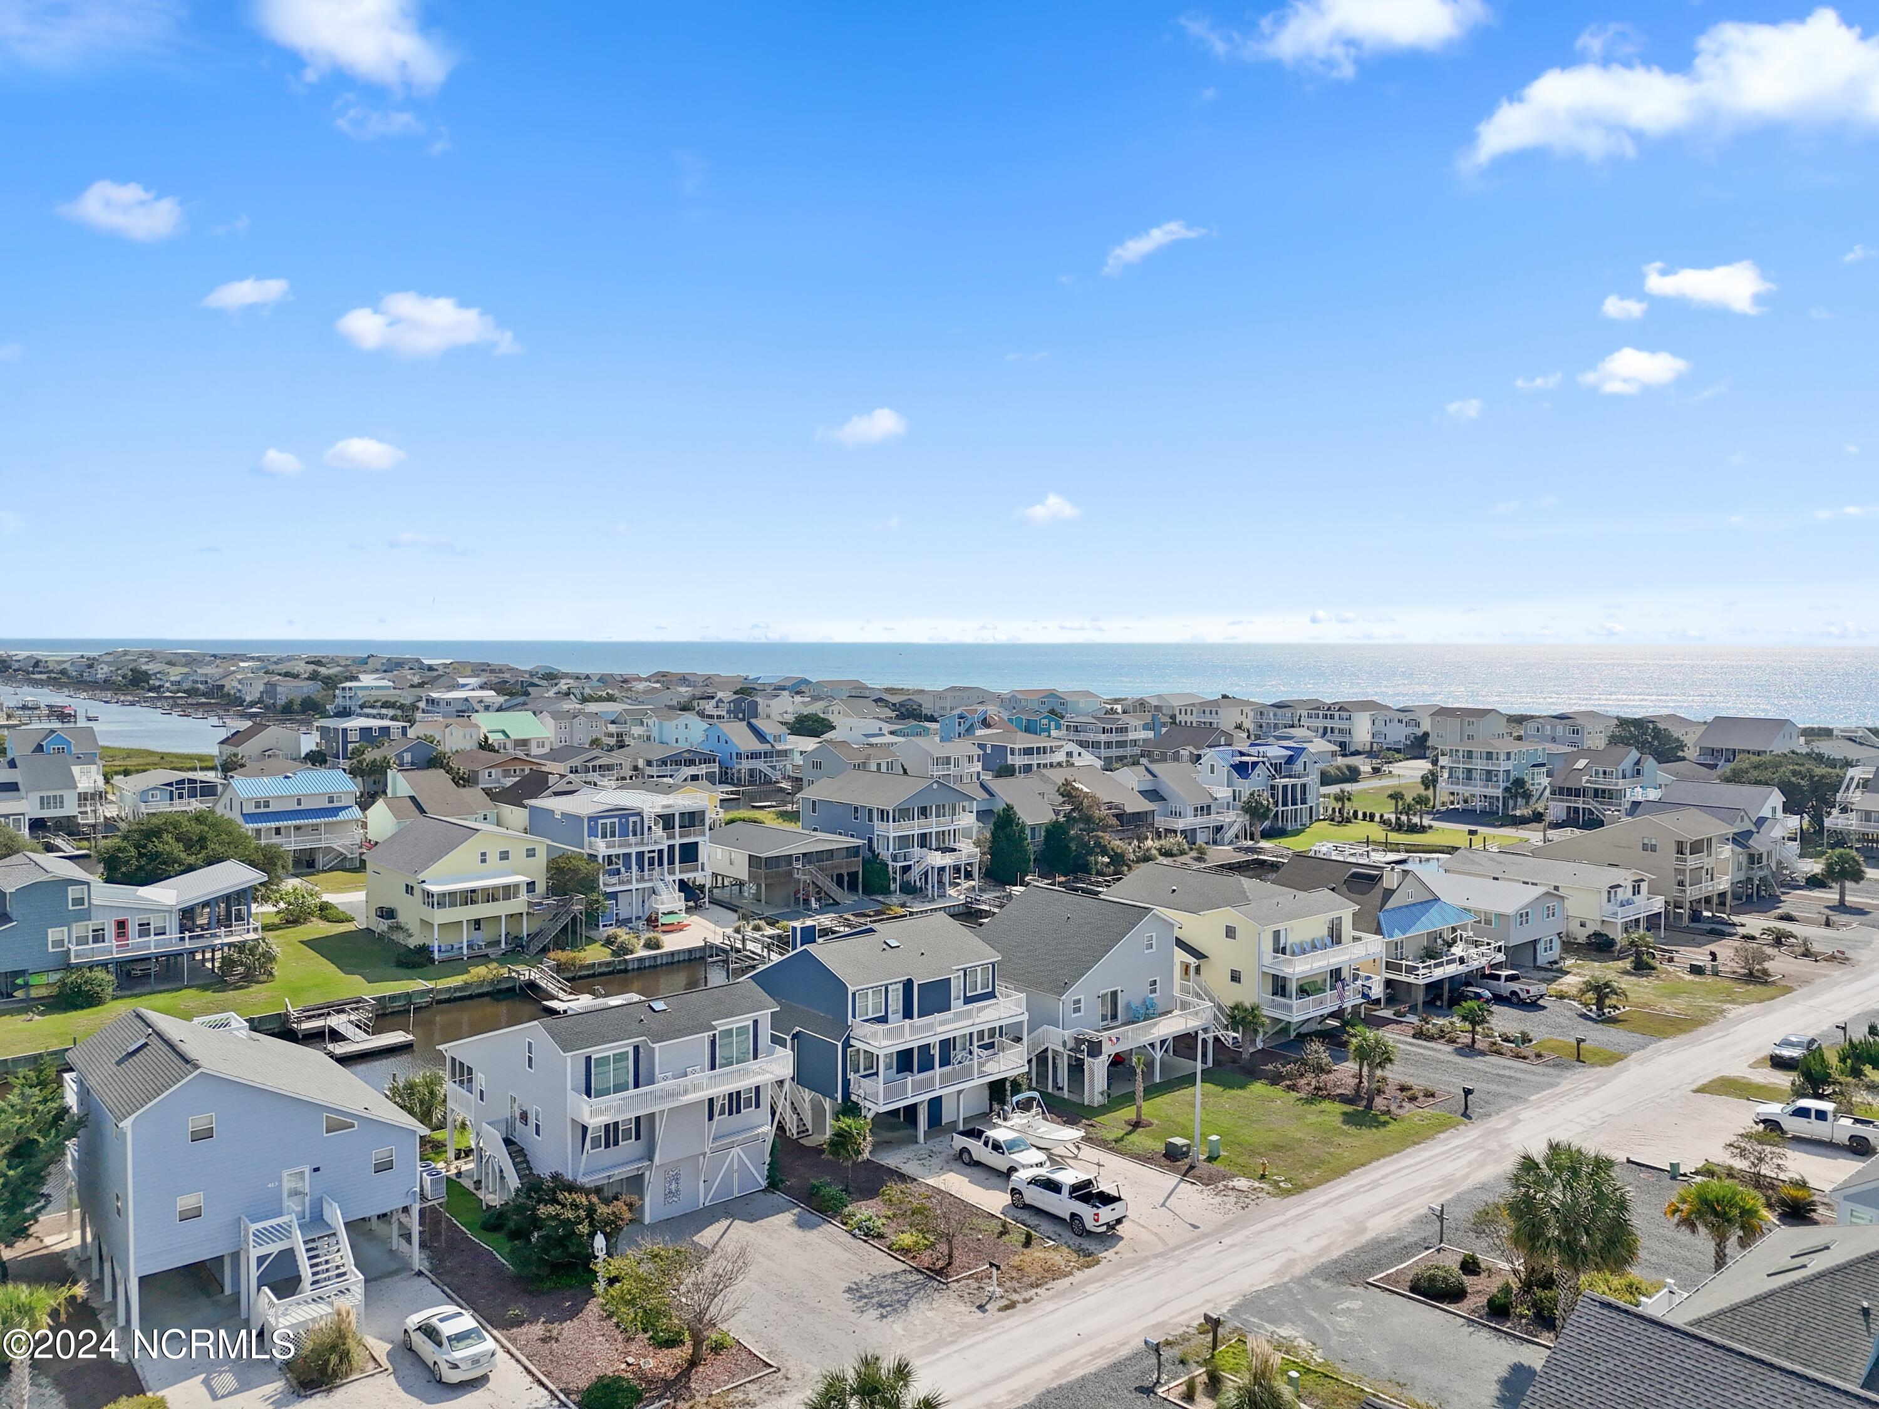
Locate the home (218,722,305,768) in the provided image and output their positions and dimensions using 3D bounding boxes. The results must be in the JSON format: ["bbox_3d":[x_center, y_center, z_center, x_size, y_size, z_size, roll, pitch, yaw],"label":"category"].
[{"bbox_3d":[-139.440,8.346,267.683,13.060,8.600,11.740,3,4,45],"label":"home"}]

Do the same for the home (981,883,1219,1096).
[{"bbox_3d":[8.113,17.248,81.013,10.700,9.500,14.100,-2,4,-41],"label":"home"}]

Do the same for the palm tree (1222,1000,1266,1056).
[{"bbox_3d":[19.131,20.287,81.125,2.800,3.500,2.800,0,3,0],"label":"palm tree"}]

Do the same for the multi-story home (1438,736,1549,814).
[{"bbox_3d":[83.679,10.596,197.376,14.300,10.500,10.500,-2,4,-40],"label":"multi-story home"}]

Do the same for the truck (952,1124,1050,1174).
[{"bbox_3d":[3.077,22.375,65.475,5.220,1.770,1.850,3,4,42],"label":"truck"}]

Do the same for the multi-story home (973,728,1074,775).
[{"bbox_3d":[14.761,9.505,260.212,14.500,7.700,18.600,-2,4,-39],"label":"multi-story home"}]

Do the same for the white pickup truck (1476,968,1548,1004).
[{"bbox_3d":[41.273,20.439,95.320,2.100,1.940,5.900,-2,3,-31],"label":"white pickup truck"}]

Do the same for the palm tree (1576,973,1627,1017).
[{"bbox_3d":[46.397,20.302,91.328,3.500,2.650,3.500,-2,4,-40],"label":"palm tree"}]

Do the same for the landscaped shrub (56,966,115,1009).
[{"bbox_3d":[-61.315,20.241,93.499,3.700,2.800,3.300,0,3,0],"label":"landscaped shrub"}]

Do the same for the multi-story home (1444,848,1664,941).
[{"bbox_3d":[55.746,17.334,118.780,9.200,6.300,16.400,-2,4,-39],"label":"multi-story home"}]

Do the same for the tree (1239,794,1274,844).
[{"bbox_3d":[41.447,14.844,169.470,4.200,6.250,4.200,0,3,0],"label":"tree"}]

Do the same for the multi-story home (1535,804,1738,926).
[{"bbox_3d":[67.442,14.975,127.103,11.100,9.800,15.200,-2,4,-40],"label":"multi-story home"}]

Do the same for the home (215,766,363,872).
[{"bbox_3d":[-73.943,13.169,148.230,12.200,10.300,13.600,-2,4,-41],"label":"home"}]

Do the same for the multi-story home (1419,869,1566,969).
[{"bbox_3d":[43.929,17.791,109.355,9.500,6.350,13.400,-2,4,-39],"label":"multi-story home"}]

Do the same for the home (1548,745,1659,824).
[{"bbox_3d":[97.835,11.626,190.812,14.700,11.000,10.400,-2,4,-39],"label":"home"}]

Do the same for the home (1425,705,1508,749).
[{"bbox_3d":[117.604,6.653,289.410,10.520,11.500,11.780,-2,4,-38],"label":"home"}]

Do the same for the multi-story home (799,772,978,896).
[{"bbox_3d":[-4.809,13.252,143.412,12.450,11.100,19.500,-2,4,-41],"label":"multi-story home"}]

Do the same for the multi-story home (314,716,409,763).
[{"bbox_3d":[-110.934,7.958,250.652,12.800,10.200,13.600,-2,4,-43],"label":"multi-story home"}]

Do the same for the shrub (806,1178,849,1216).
[{"bbox_3d":[-5.179,22.809,60.466,1.900,1.350,1.700,0,3,0],"label":"shrub"}]

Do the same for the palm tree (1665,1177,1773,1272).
[{"bbox_3d":[31.226,21.225,52.025,4.100,4.600,4.000,-2,4,-42],"label":"palm tree"}]

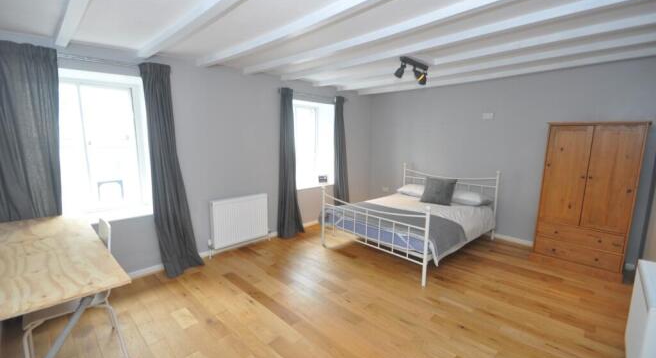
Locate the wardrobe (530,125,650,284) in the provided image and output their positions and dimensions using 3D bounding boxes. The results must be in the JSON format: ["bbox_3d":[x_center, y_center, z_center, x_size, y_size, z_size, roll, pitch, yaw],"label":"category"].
[{"bbox_3d":[3.075,0.216,3.282,0.492,1.719,0.820,-8,12,-44],"label":"wardrobe"}]

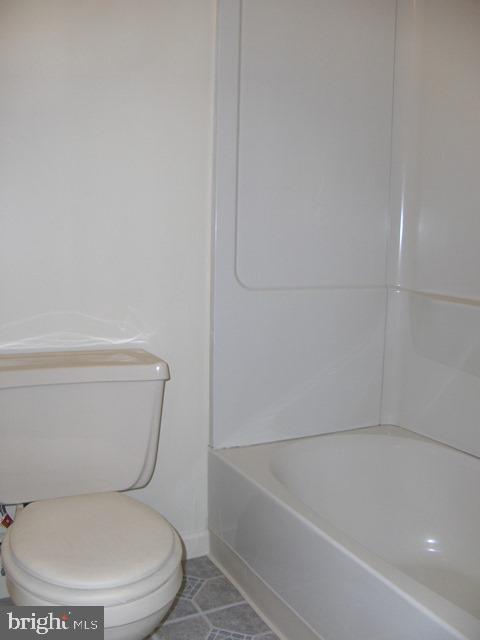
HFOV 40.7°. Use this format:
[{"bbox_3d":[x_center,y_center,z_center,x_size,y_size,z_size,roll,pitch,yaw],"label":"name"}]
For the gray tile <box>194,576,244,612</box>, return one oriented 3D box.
[{"bbox_3d":[-0.073,0.794,1.866,0.145,0.010,0.153,-3,8,-26],"label":"gray tile"}]

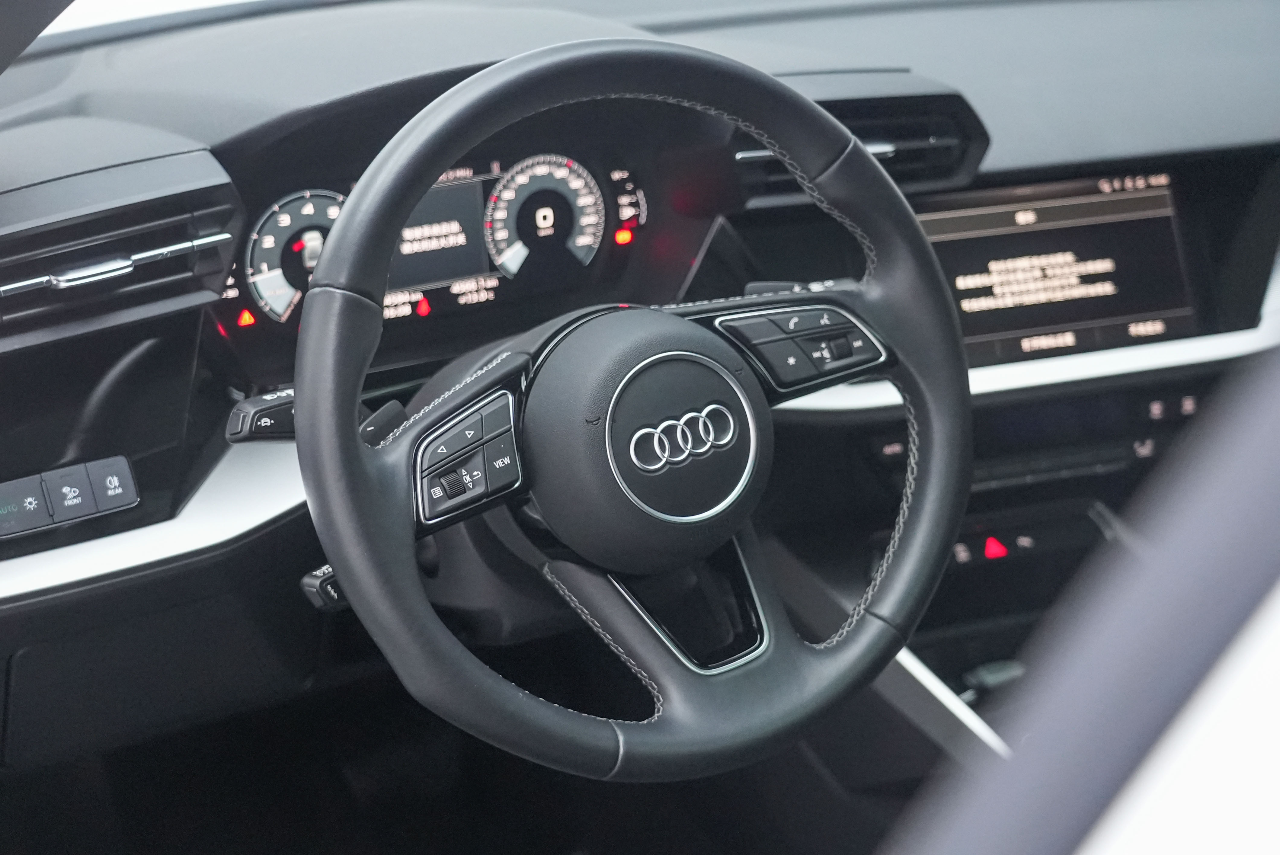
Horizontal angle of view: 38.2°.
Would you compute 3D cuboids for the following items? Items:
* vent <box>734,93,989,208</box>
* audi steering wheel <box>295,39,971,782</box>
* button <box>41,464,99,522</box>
[{"bbox_3d":[0.132,-0.174,1.144,0.170,0.062,0.045,-6,14,-14],"label":"vent"},{"bbox_3d":[-0.001,-0.009,0.944,0.370,0.370,0.095,-19,5,-26],"label":"audi steering wheel"},{"bbox_3d":[-0.295,0.035,0.956,0.024,0.026,0.010,-15,-1,-33],"label":"button"}]

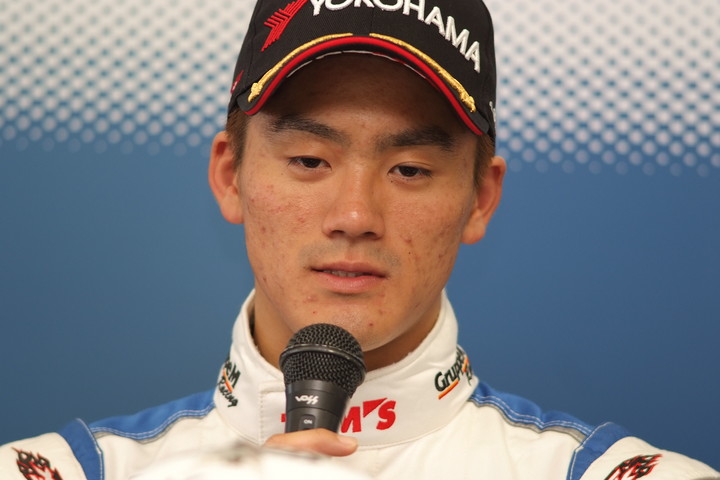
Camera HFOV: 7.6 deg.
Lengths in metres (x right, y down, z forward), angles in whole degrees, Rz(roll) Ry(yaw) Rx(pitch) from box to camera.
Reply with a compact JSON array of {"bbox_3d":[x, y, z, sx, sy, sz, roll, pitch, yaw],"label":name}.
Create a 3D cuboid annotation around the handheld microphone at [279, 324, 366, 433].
[{"bbox_3d":[-0.031,0.133,3.256,0.052,0.175,0.052,3,-24,13],"label":"handheld microphone"}]

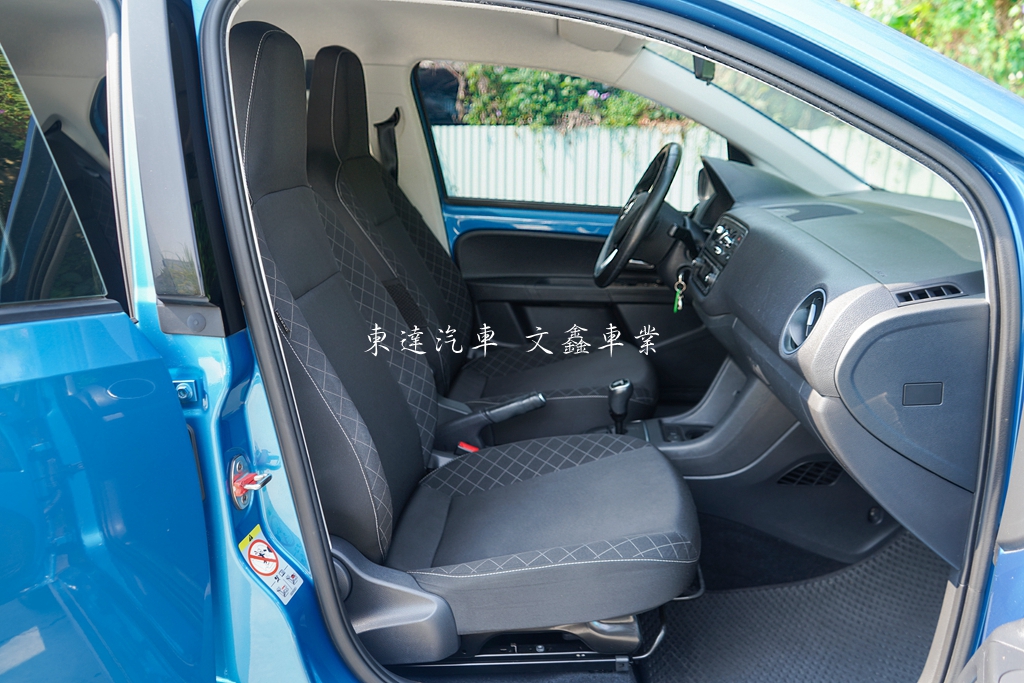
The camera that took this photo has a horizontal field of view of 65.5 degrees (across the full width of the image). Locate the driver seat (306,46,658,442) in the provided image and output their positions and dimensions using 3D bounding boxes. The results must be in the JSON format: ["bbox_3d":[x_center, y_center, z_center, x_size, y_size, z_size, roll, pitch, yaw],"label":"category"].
[{"bbox_3d":[-0.074,-0.235,1.943,0.840,0.915,0.500,1,15,4],"label":"driver seat"}]

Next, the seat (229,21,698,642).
[{"bbox_3d":[-0.084,-0.041,1.311,0.790,0.907,0.500,1,15,4],"label":"seat"}]

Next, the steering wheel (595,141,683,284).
[{"bbox_3d":[0.305,-0.285,1.863,0.095,0.370,0.370,27,16,-5],"label":"steering wheel"}]

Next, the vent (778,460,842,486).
[{"bbox_3d":[0.541,0.235,1.444,0.110,0.043,0.025,7,17,22],"label":"vent"}]

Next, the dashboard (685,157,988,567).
[{"bbox_3d":[0.587,-0.121,1.519,0.490,0.410,1.380,1,16,3],"label":"dashboard"}]

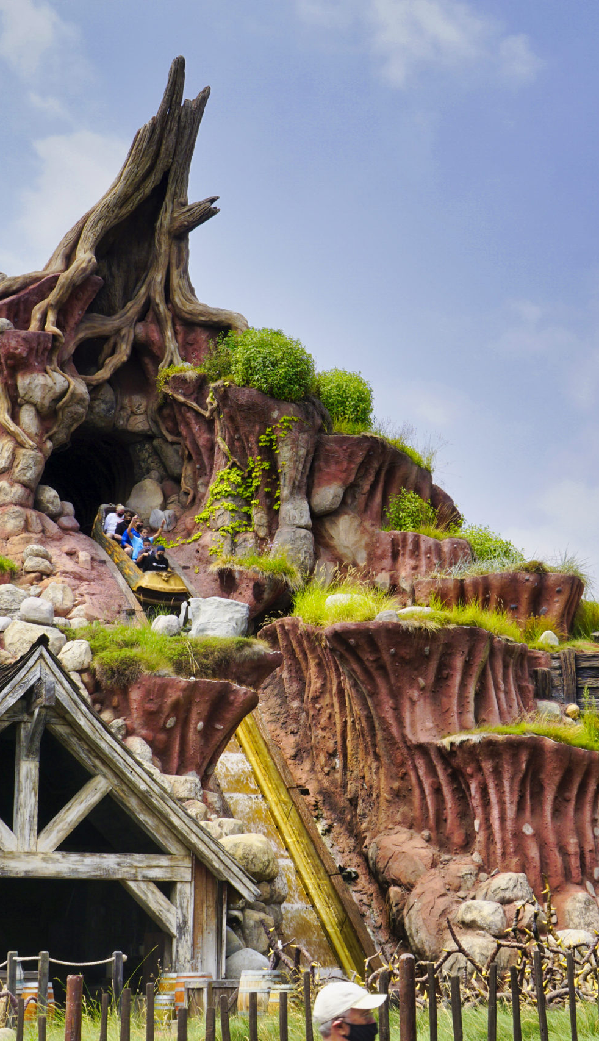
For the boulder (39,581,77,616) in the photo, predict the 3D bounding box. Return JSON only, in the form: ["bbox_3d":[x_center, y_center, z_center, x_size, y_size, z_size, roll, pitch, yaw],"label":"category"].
[{"bbox_3d":[-4.659,1.492,35.132,0.730,0.670,0.600,-1,-13,0],"label":"boulder"}]

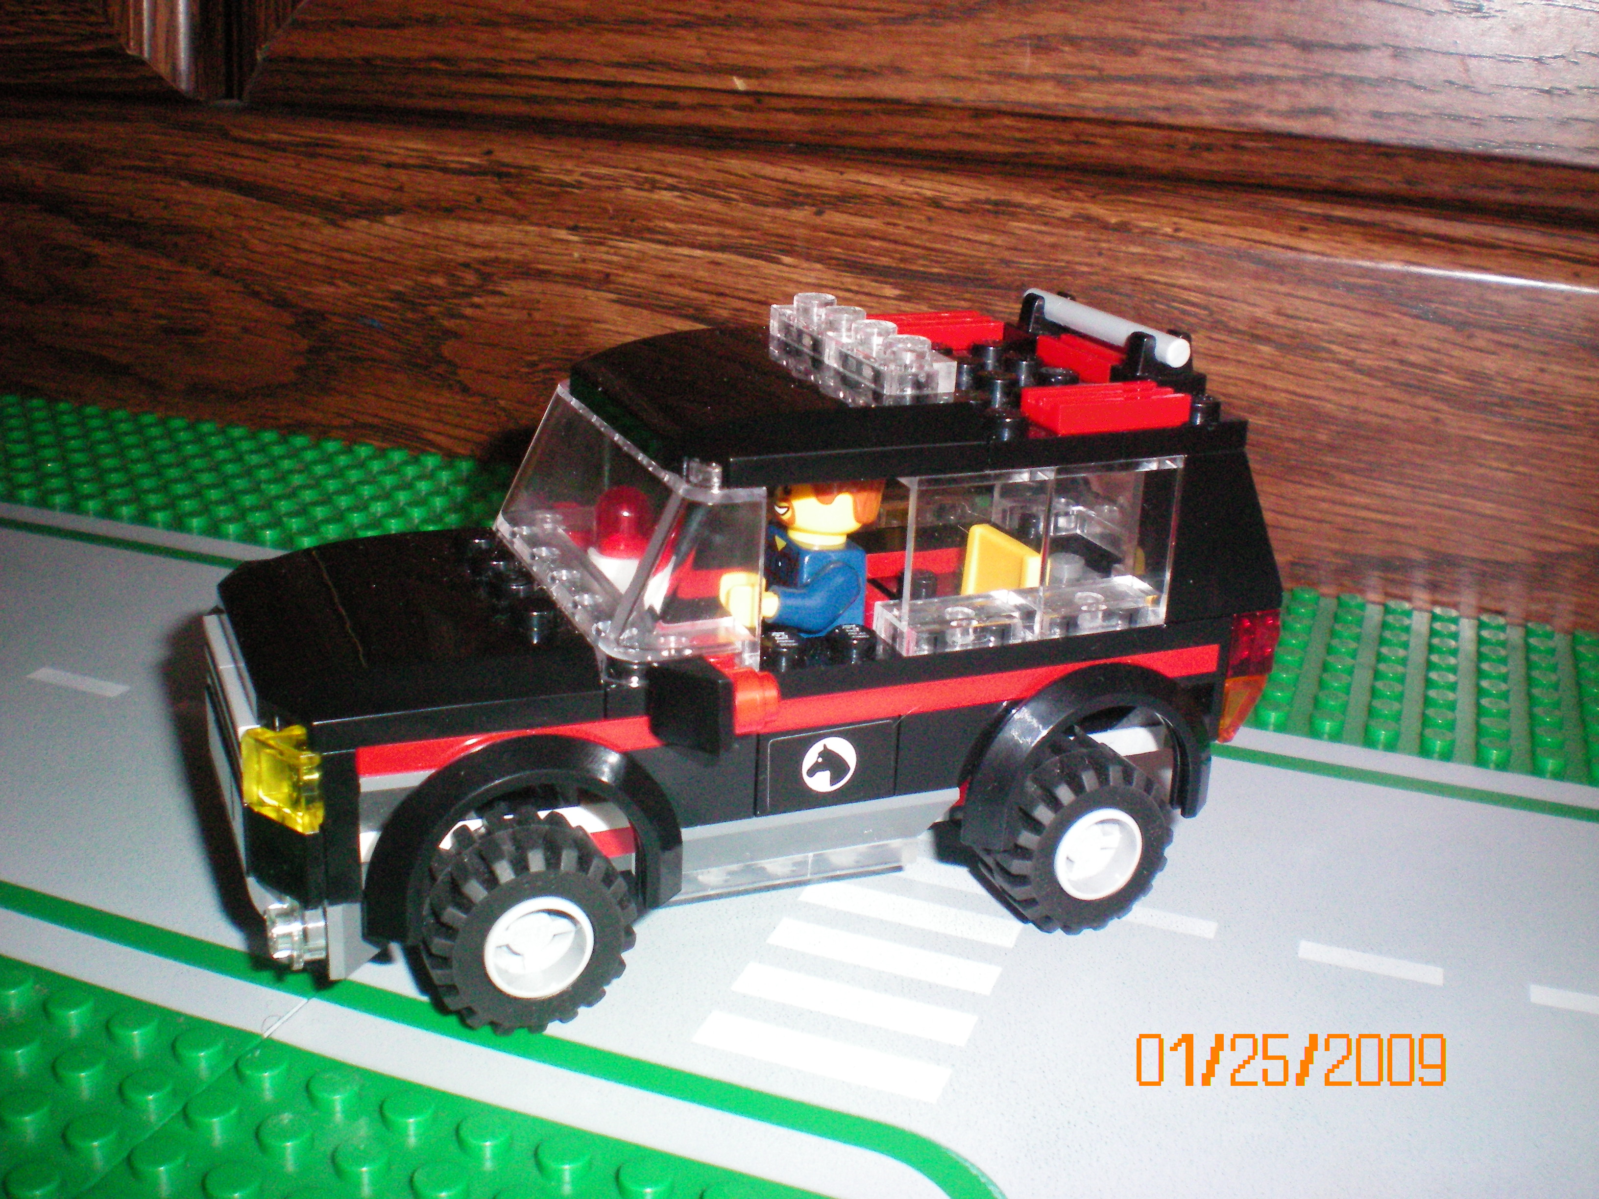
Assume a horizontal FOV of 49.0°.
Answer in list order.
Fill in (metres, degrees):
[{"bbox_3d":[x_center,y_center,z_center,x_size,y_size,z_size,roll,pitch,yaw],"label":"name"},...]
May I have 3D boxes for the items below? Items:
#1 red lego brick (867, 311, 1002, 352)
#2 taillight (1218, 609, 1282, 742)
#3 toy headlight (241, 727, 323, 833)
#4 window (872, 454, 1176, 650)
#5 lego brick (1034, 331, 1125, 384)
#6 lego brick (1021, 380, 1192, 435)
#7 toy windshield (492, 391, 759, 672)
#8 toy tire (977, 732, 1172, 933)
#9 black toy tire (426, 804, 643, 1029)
[{"bbox_3d":[0.017,-0.034,0.221,0.016,0.003,0.008,-6,22,-22],"label":"red lego brick"},{"bbox_3d":[0.050,0.008,0.205,0.006,0.016,0.008,-6,22,-22],"label":"taillight"},{"bbox_3d":[-0.048,0.017,0.164,0.006,0.008,0.008,-6,22,-22],"label":"toy headlight"},{"bbox_3d":[0.024,-0.006,0.188,0.032,0.019,0.008,-6,22,-22],"label":"window"},{"bbox_3d":[0.036,-0.028,0.208,0.008,0.003,0.016,-6,22,-22],"label":"lego brick"},{"bbox_3d":[0.032,-0.020,0.186,0.016,0.003,0.008,-6,22,-22],"label":"lego brick"},{"bbox_3d":[-0.020,-0.009,0.190,0.016,0.019,0.048,-6,22,-22],"label":"toy windshield"},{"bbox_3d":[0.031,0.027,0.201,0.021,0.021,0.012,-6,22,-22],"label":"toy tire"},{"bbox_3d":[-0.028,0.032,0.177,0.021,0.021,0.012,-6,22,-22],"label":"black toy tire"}]

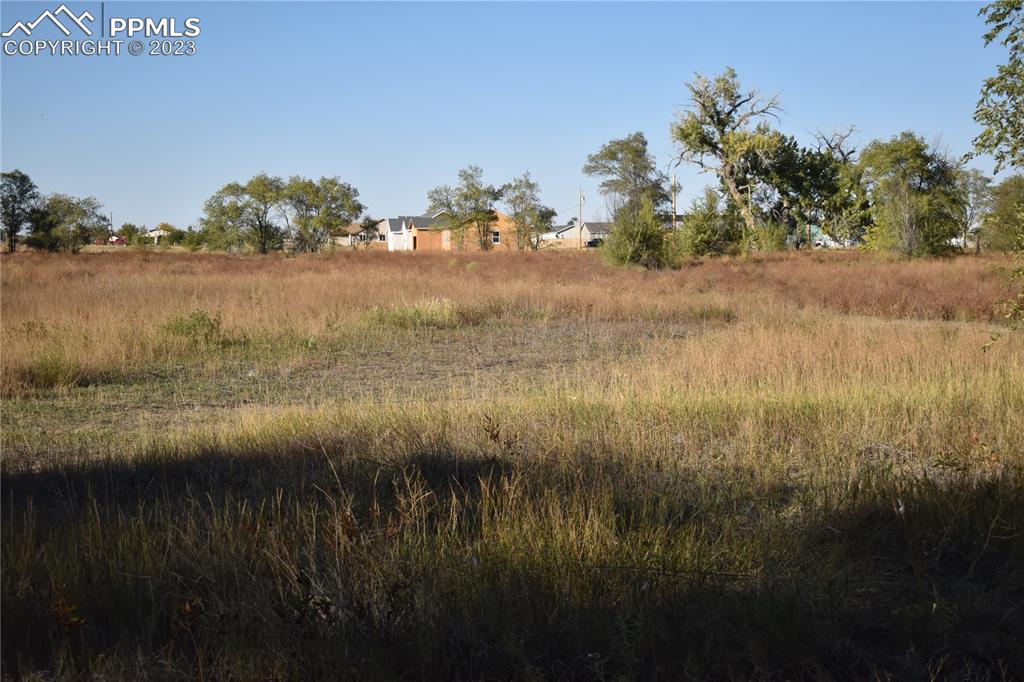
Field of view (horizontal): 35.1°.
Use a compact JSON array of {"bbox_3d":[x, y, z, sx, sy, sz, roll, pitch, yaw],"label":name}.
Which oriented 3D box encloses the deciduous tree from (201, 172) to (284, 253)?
[{"bbox_3d":[-28.880,-13.850,175.000,9.070,8.690,8.620,0,4,0],"label":"deciduous tree"}]

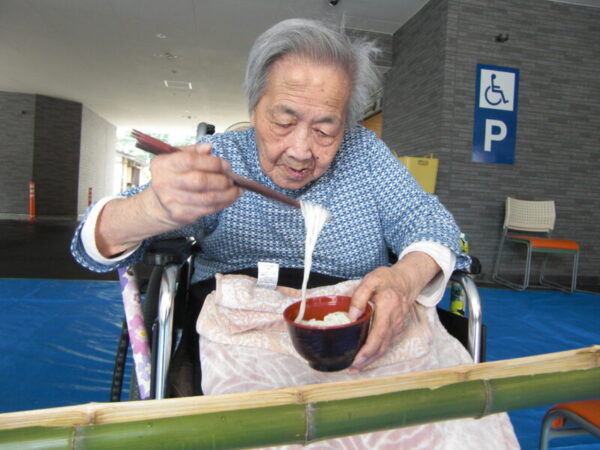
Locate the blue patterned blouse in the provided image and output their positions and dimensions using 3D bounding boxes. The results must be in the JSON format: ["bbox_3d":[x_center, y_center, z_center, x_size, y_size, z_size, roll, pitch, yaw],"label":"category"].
[{"bbox_3d":[-0.029,-0.017,0.810,0.570,0.340,0.400,3,1,-5],"label":"blue patterned blouse"}]

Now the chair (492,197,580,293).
[{"bbox_3d":[2.156,0.166,4.426,0.470,0.810,0.580,3,1,-4],"label":"chair"}]

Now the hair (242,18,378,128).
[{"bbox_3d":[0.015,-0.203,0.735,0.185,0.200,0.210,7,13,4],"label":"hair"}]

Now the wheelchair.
[{"bbox_3d":[0.003,0.223,0.926,0.620,0.870,1.000,3,1,-6],"label":"wheelchair"}]

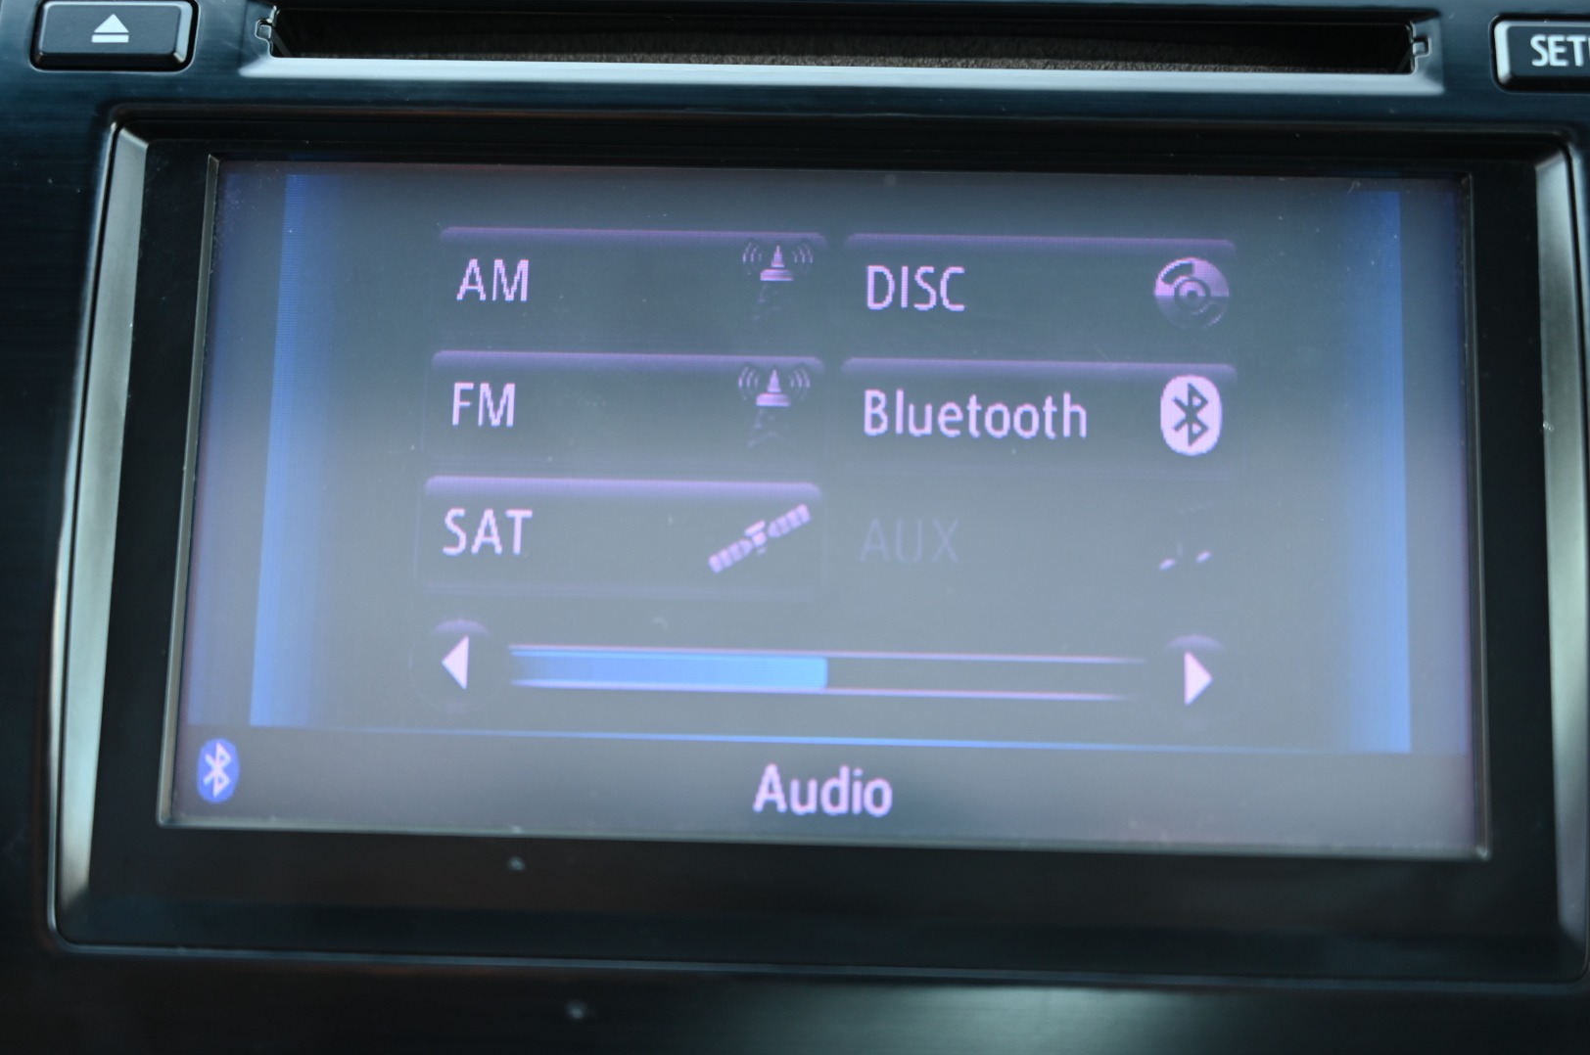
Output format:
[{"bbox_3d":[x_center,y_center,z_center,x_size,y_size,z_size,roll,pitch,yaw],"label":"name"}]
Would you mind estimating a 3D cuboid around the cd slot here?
[{"bbox_3d":[0.005,-0.053,0.275,0.126,0.006,0.010,1,-10,2],"label":"cd slot"}]

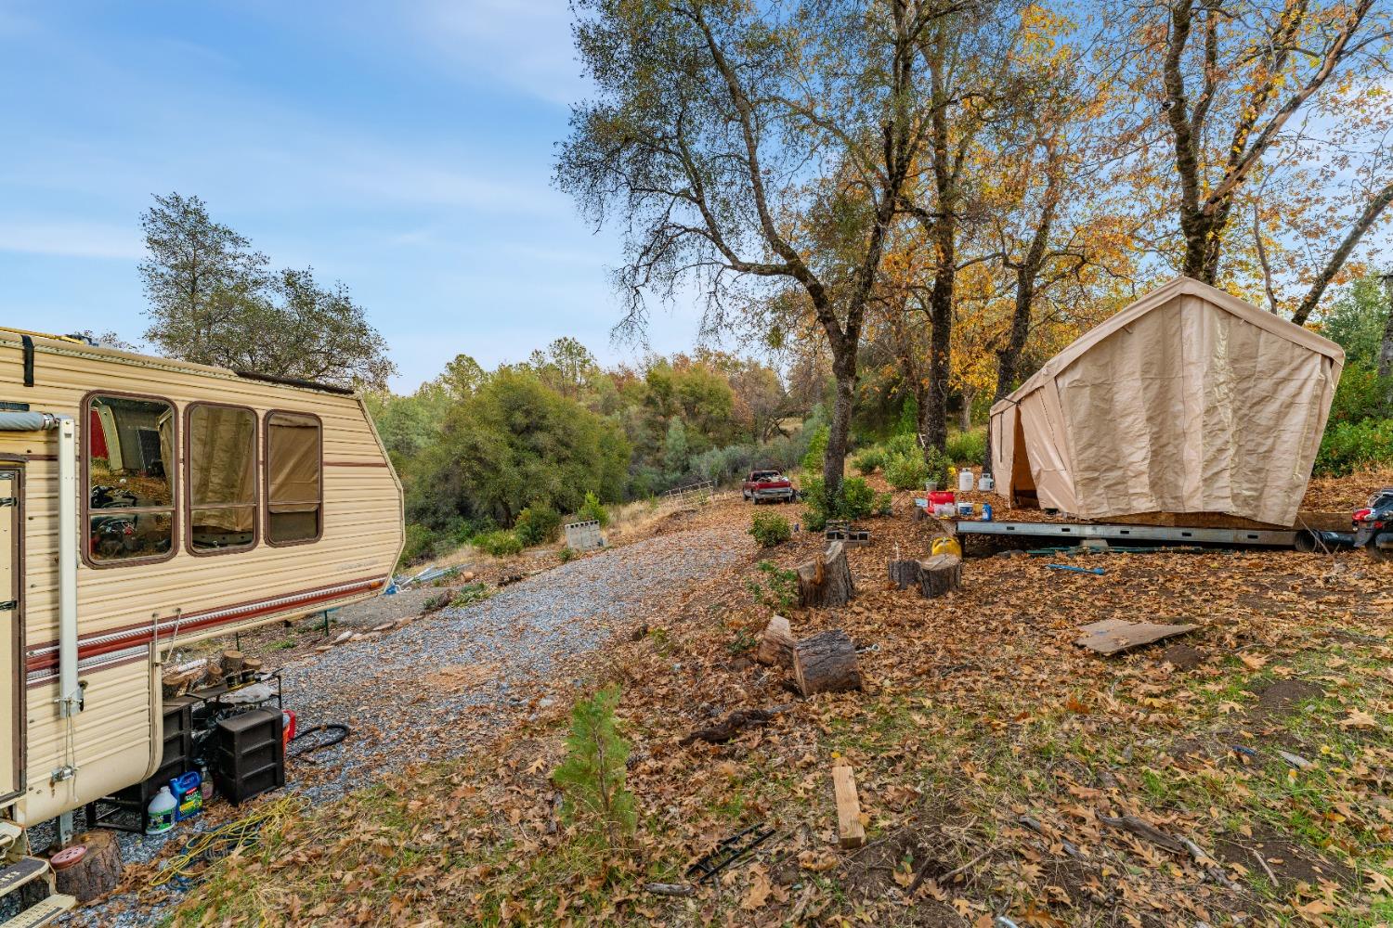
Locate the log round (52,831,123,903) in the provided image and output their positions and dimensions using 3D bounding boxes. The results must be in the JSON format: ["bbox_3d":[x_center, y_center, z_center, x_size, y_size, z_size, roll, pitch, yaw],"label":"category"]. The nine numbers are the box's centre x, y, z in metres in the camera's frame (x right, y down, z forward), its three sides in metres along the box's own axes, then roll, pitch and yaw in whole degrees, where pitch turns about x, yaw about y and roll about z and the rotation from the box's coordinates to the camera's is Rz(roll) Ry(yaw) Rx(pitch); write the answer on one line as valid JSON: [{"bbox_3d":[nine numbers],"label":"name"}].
[{"bbox_3d":[-3.496,2.319,3.110,0.285,0.230,0.285,0,0,-45],"label":"log round"}]

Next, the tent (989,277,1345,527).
[{"bbox_3d":[7.500,-0.820,9.950,3.000,3.150,6.400,0,0,22],"label":"tent"}]

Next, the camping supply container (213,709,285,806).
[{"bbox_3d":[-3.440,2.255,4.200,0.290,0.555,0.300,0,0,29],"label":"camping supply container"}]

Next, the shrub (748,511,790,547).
[{"bbox_3d":[1.627,1.459,12.000,0.930,0.780,0.900,0,0,6],"label":"shrub"}]

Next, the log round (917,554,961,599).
[{"bbox_3d":[2.742,1.260,6.120,0.460,0.420,0.440,0,0,24],"label":"log round"}]

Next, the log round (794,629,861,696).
[{"bbox_3d":[0.920,1.405,3.830,0.385,0.370,0.370,-12,0,-6],"label":"log round"}]

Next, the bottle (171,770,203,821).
[{"bbox_3d":[-3.680,2.390,3.920,0.110,0.290,0.155,0,0,28],"label":"bottle"}]

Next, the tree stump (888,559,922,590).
[{"bbox_3d":[2.560,1.345,6.650,0.410,0.290,0.400,0,0,22],"label":"tree stump"}]

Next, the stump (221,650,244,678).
[{"bbox_3d":[-5.906,2.566,6.900,0.210,0.290,0.210,0,0,-37],"label":"stump"}]

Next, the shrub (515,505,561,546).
[{"bbox_3d":[-4.650,1.790,15.800,1.360,1.240,1.300,0,0,-16],"label":"shrub"}]

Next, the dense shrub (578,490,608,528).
[{"bbox_3d":[-4.462,1.984,23.500,1.280,1.650,1.250,0,0,-11],"label":"dense shrub"}]

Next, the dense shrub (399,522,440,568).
[{"bbox_3d":[-6.980,2.000,13.500,1.150,1.100,1.100,0,0,-27],"label":"dense shrub"}]

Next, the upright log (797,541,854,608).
[{"bbox_3d":[1.487,1.235,6.200,0.630,0.660,0.560,0,0,11],"label":"upright log"}]

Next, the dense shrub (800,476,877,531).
[{"bbox_3d":[3.567,0.963,13.500,1.880,1.320,1.750,0,0,11],"label":"dense shrub"}]

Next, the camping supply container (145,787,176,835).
[{"bbox_3d":[-3.595,2.312,3.640,0.148,0.292,0.148,0,0,39],"label":"camping supply container"}]

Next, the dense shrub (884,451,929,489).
[{"bbox_3d":[6.520,0.190,16.800,1.400,1.180,1.300,0,0,21],"label":"dense shrub"}]

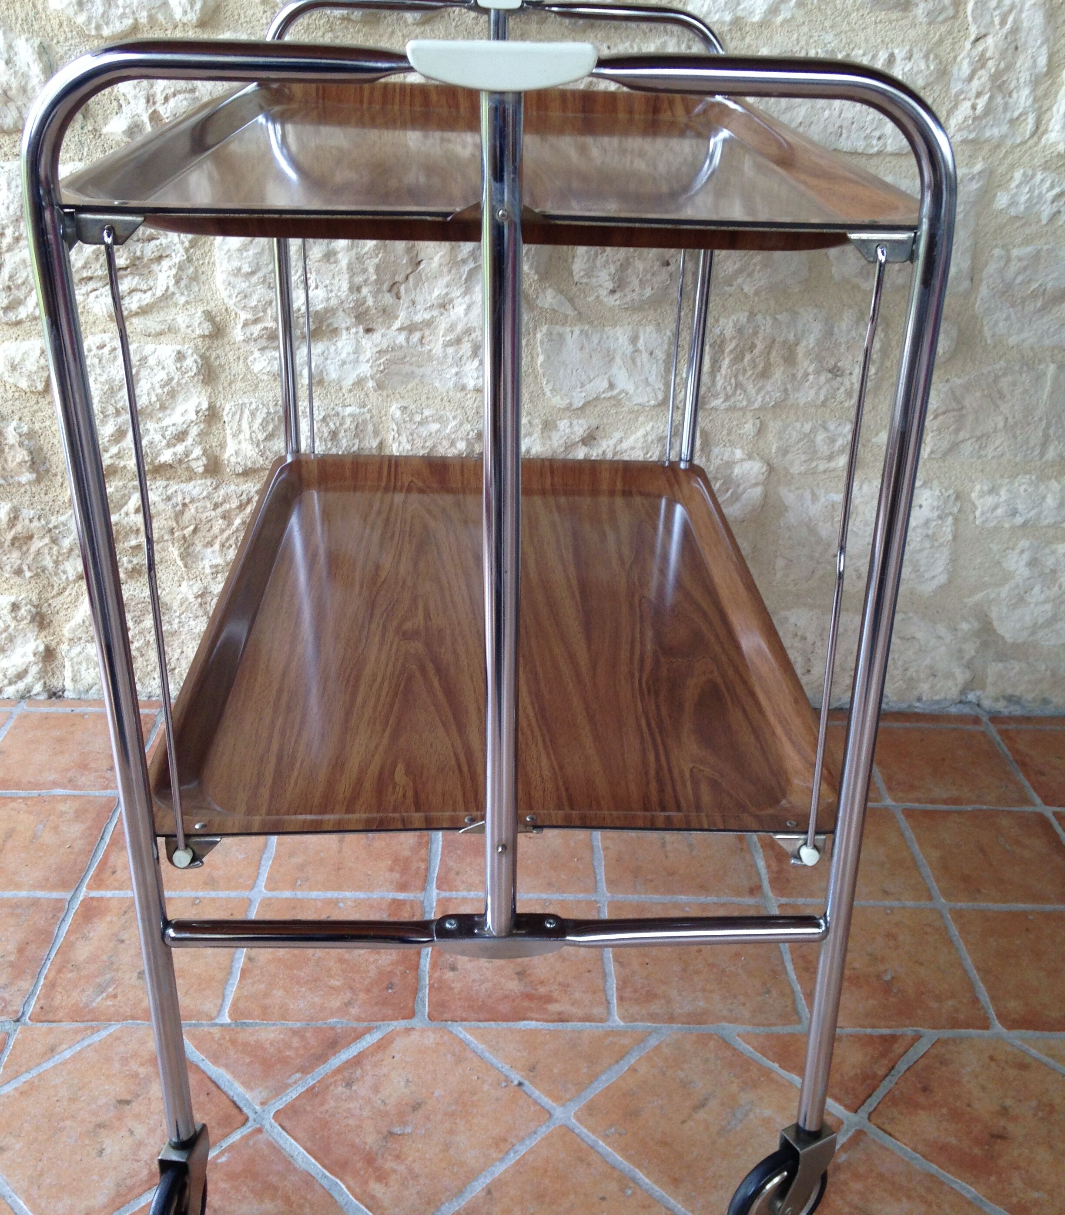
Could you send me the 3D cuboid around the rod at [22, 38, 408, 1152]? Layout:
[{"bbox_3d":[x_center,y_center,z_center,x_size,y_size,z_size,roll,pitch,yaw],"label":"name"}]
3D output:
[{"bbox_3d":[-0.142,0.052,0.726,0.171,0.660,0.020,0,27,-2],"label":"rod"}]

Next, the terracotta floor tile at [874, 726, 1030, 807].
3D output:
[{"bbox_3d":[0.450,0.175,1.485,0.150,0.010,0.154,0,26,-2],"label":"terracotta floor tile"}]

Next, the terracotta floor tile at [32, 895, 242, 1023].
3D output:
[{"bbox_3d":[-0.329,0.301,1.158,0.150,0.010,0.150,1,27,-2],"label":"terracotta floor tile"}]

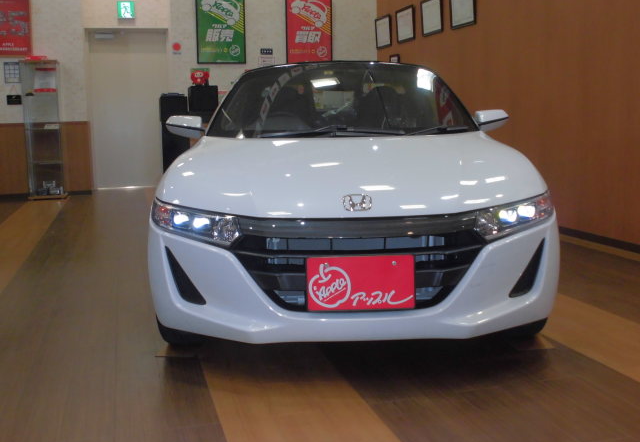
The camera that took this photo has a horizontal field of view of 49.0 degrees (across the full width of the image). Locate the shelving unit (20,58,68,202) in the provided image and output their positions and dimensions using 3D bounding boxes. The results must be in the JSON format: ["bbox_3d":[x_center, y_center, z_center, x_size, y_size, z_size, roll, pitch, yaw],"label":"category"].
[{"bbox_3d":[-3.249,-1.069,8.302,0.430,1.630,0.370,-3,8,-15],"label":"shelving unit"}]

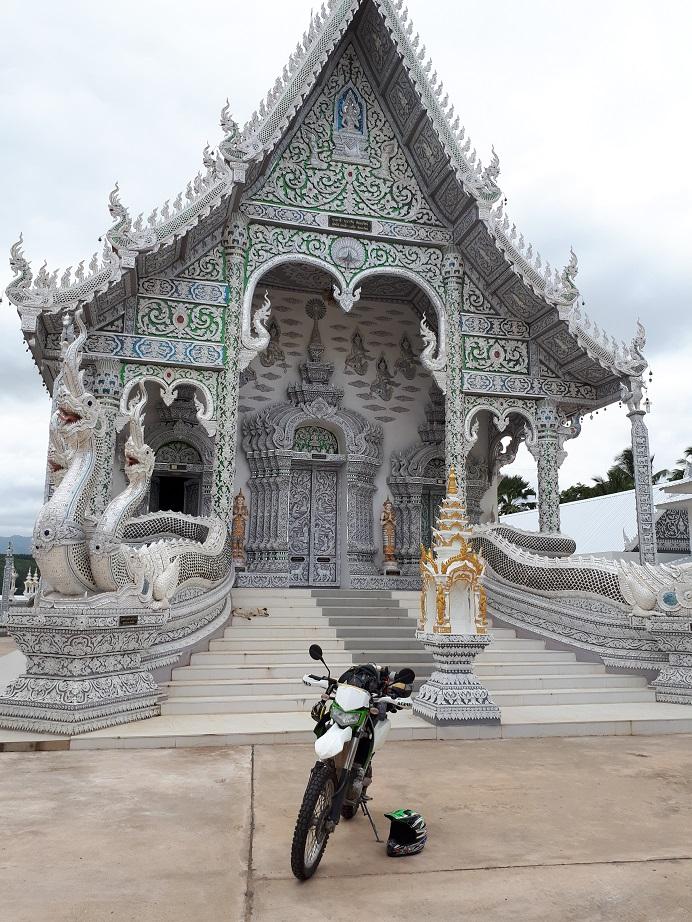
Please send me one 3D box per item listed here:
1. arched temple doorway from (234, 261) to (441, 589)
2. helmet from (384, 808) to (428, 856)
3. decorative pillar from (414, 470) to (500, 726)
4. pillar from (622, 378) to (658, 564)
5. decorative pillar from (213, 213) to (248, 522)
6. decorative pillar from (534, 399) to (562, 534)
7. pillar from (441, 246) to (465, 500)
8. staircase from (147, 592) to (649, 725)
[{"bbox_3d":[-0.071,-0.898,15.558,4.500,7.336,0.600,3,-10,-14],"label":"arched temple doorway"},{"bbox_3d":[0.393,2.471,4.832,0.335,0.270,0.250,8,-12,-35],"label":"helmet"},{"bbox_3d":[1.384,1.644,9.133,0.820,3.133,0.820,3,-10,-14],"label":"decorative pillar"},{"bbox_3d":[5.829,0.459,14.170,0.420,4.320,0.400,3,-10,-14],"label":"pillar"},{"bbox_3d":[-2.423,-1.434,15.047,0.550,8.136,0.550,3,-10,-14],"label":"decorative pillar"},{"bbox_3d":[4.690,0.770,16.598,0.500,4.566,0.500,3,-10,-14],"label":"decorative pillar"},{"bbox_3d":[2.477,-1.106,16.244,0.550,8.066,0.550,3,-10,-14],"label":"pillar"},{"bbox_3d":[0.617,2.951,11.896,7.240,1.471,4.800,3,-10,-14],"label":"staircase"}]

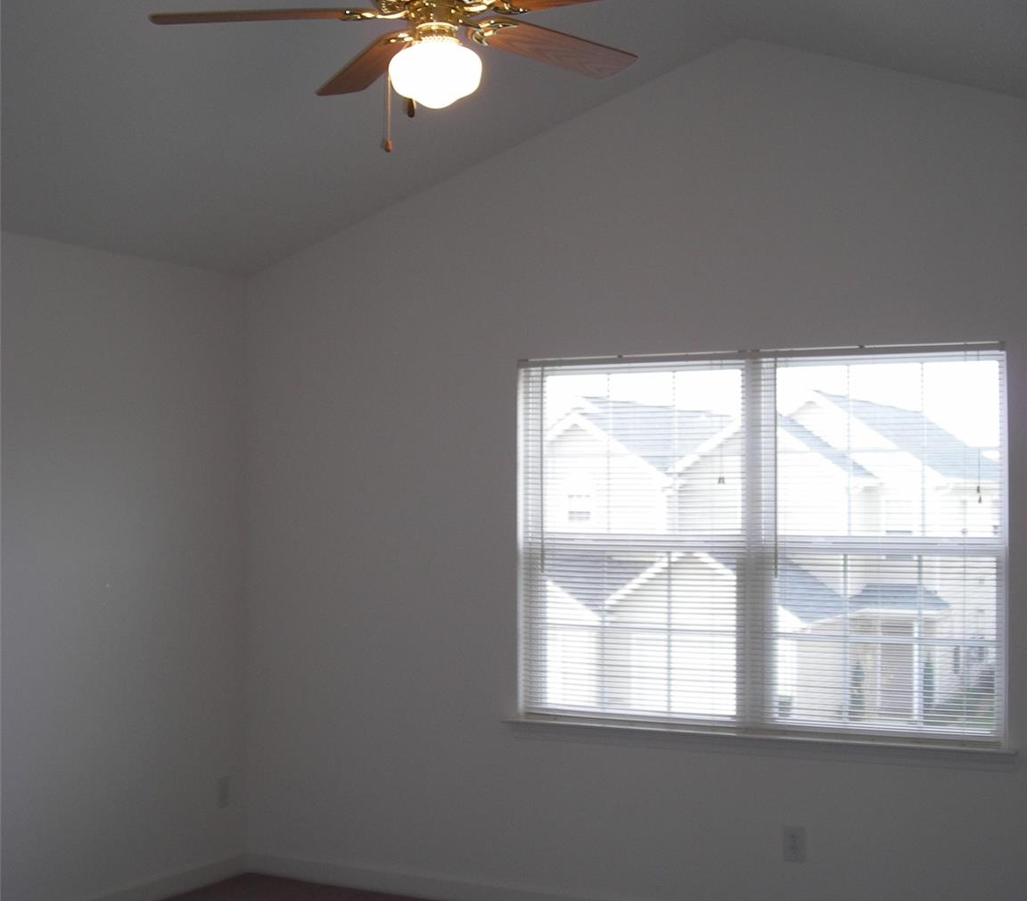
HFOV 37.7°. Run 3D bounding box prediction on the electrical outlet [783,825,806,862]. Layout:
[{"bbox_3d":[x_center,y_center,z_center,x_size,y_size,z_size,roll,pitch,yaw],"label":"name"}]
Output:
[{"bbox_3d":[0.932,1.302,4.980,0.072,0.116,0.012,-1,-2,28],"label":"electrical outlet"}]

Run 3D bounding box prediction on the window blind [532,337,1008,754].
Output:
[{"bbox_3d":[0.796,0.309,5.127,1.735,1.290,0.100,-1,-2,28],"label":"window blind"}]

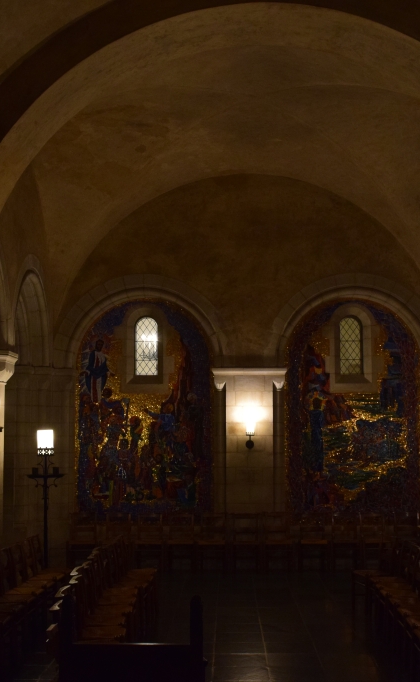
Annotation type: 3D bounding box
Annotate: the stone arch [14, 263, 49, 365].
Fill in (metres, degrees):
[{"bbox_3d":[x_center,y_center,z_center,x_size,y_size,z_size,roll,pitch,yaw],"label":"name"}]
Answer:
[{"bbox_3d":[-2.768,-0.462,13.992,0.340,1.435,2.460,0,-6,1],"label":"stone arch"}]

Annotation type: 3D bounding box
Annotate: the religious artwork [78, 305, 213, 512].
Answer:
[{"bbox_3d":[-1.095,1.121,15.238,2.220,3.598,0.120,0,-6,1],"label":"religious artwork"}]

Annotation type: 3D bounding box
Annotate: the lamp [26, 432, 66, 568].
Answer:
[{"bbox_3d":[-2.235,2.233,12.760,0.512,2.064,0.512,0,-6,1],"label":"lamp"}]

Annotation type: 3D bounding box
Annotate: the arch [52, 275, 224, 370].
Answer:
[{"bbox_3d":[-1.034,-0.273,14.192,2.568,1.411,0.420,0,-6,1],"label":"arch"}]

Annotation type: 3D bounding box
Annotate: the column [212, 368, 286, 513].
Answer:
[{"bbox_3d":[0.584,1.896,13.951,1.083,2.961,0.500,0,-6,1],"label":"column"}]

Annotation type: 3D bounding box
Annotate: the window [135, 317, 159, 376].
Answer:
[{"bbox_3d":[-1.056,0.090,15.592,0.406,1.002,0.100,0,-6,1],"label":"window"}]

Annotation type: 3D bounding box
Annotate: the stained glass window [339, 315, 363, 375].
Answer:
[{"bbox_3d":[2.173,0.077,14.533,0.377,0.907,0.100,0,-6,1],"label":"stained glass window"}]

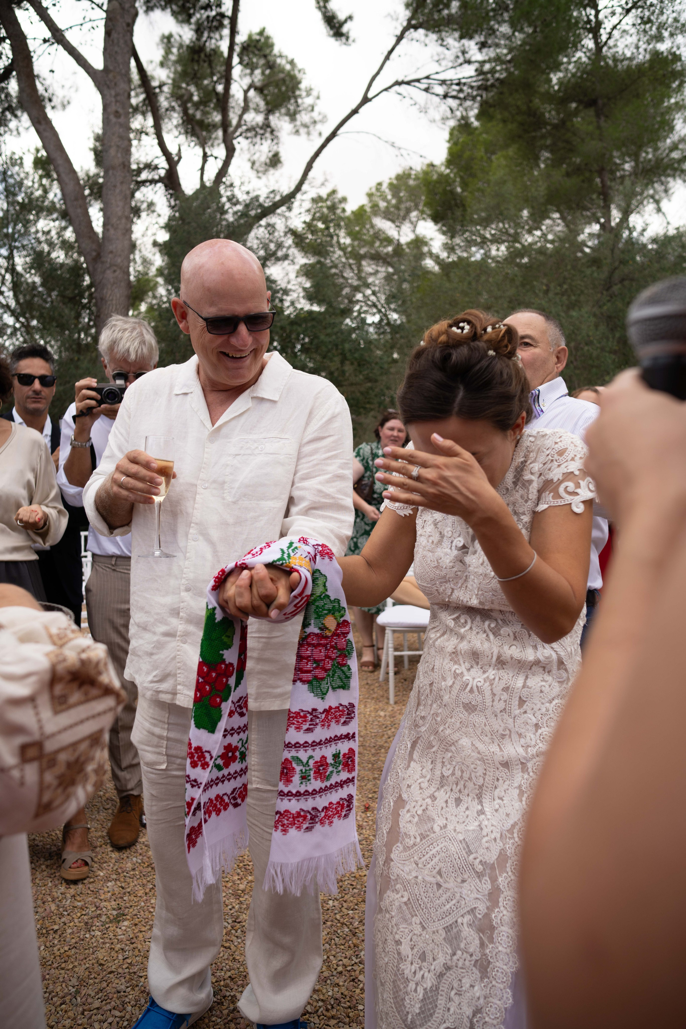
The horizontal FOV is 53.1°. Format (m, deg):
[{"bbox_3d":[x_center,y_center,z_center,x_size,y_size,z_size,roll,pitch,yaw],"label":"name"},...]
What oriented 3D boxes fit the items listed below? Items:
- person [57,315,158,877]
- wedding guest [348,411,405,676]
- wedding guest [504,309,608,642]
[{"bbox_3d":[-0.701,0.237,2.317,0.530,1.760,0.450,-1,3,-9],"label":"person"},{"bbox_3d":[0.251,0.158,4.467,0.520,1.670,0.360,-1,3,-9],"label":"wedding guest"},{"bbox_3d":[0.542,0.291,1.910,0.350,1.700,0.490,-3,5,-43],"label":"wedding guest"}]

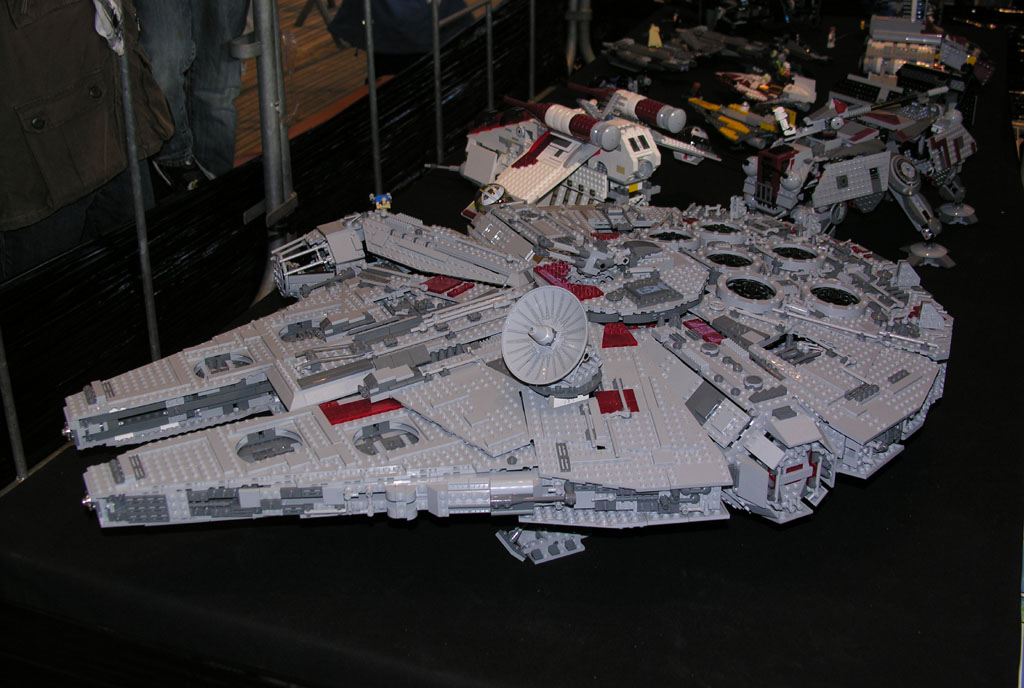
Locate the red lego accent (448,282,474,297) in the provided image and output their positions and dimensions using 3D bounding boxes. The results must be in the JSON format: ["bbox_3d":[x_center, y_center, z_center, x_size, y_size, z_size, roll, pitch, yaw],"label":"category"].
[{"bbox_3d":[-0.049,-0.051,1.221,0.009,0.005,0.032,13,31,40],"label":"red lego accent"}]

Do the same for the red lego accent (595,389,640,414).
[{"bbox_3d":[0.086,0.048,1.032,0.032,0.005,0.030,-4,37,-4],"label":"red lego accent"}]

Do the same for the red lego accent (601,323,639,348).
[{"bbox_3d":[0.094,-0.007,1.105,0.032,0.005,0.036,-4,37,-4],"label":"red lego accent"}]

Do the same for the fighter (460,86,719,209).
[{"bbox_3d":[0.077,-0.268,1.739,0.390,0.185,0.380,-19,34,-32],"label":"fighter"}]

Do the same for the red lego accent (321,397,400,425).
[{"bbox_3d":[-0.129,0.054,1.085,0.064,0.005,0.037,-14,32,-22],"label":"red lego accent"}]

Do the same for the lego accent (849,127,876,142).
[{"bbox_3d":[0.449,-0.268,1.630,0.042,0.005,0.013,-18,33,-30],"label":"lego accent"}]

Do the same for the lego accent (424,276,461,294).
[{"bbox_3d":[-0.069,-0.056,1.241,0.033,0.005,0.031,13,31,40],"label":"lego accent"}]

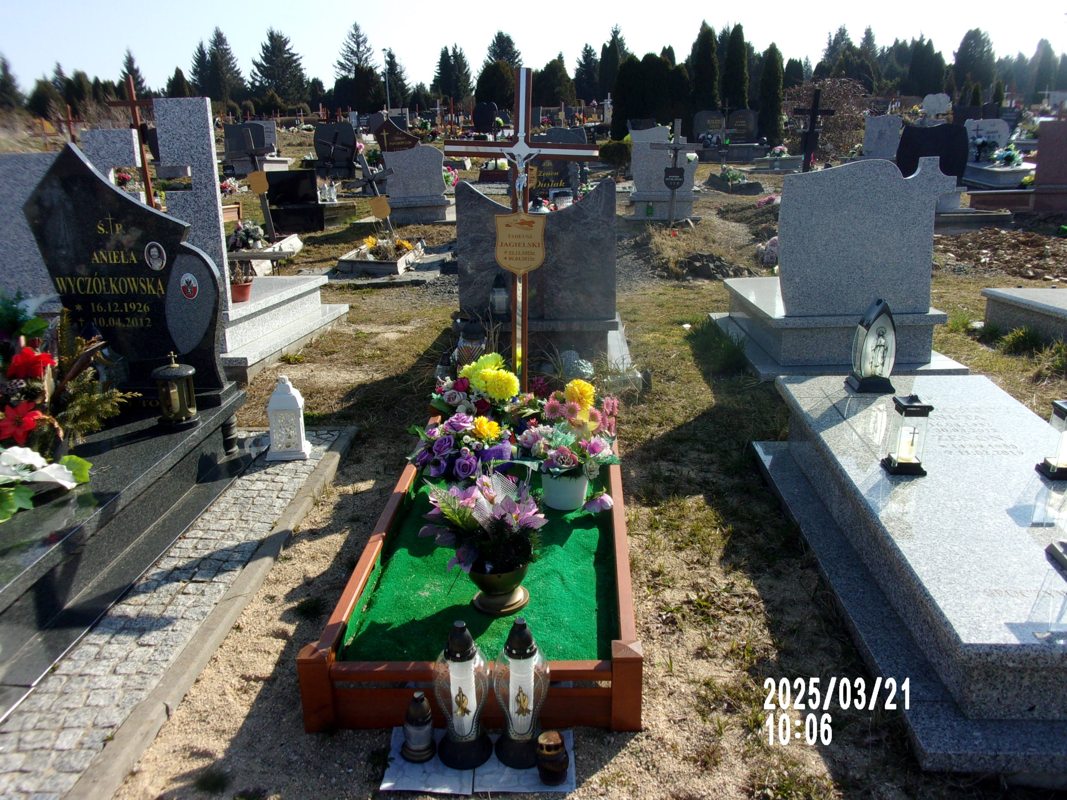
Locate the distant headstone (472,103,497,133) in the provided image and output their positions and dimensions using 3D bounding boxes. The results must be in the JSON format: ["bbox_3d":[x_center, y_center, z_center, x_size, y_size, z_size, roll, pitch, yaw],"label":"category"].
[{"bbox_3d":[-1.400,-8.173,25.000,0.720,0.900,0.120,0,16,5],"label":"distant headstone"}]

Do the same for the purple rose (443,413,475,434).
[{"bbox_3d":[-0.291,0.093,3.370,0.115,0.075,0.105,-3,16,-5],"label":"purple rose"}]

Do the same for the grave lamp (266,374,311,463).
[{"bbox_3d":[-1.118,0.069,3.928,0.178,0.368,0.168,-1,16,3],"label":"grave lamp"}]

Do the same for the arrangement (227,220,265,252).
[{"bbox_3d":[-2.903,-1.651,8.700,0.370,0.320,0.320,-1,16,3],"label":"arrangement"}]

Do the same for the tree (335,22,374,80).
[{"bbox_3d":[-13.956,-26.237,68.000,3.600,7.200,3.600,-1,16,3],"label":"tree"}]

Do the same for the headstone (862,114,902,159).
[{"bbox_3d":[6.984,-5.280,17.300,0.760,0.860,0.120,-1,16,3],"label":"headstone"}]

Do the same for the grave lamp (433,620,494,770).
[{"bbox_3d":[-0.180,0.717,2.142,0.140,0.375,0.140,0,19,3],"label":"grave lamp"}]

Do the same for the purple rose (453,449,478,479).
[{"bbox_3d":[-0.255,0.247,3.240,0.092,0.098,0.075,-3,16,-5],"label":"purple rose"}]

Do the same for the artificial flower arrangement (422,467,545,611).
[{"bbox_3d":[-0.133,0.423,2.605,0.365,0.400,0.330,-1,16,3],"label":"artificial flower arrangement"}]

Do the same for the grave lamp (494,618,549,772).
[{"bbox_3d":[-0.029,0.723,2.145,0.139,0.370,0.139,0,16,5],"label":"grave lamp"}]

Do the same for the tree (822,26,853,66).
[{"bbox_3d":[31.031,-33.388,87.904,3.600,8.793,3.600,0,19,3],"label":"tree"}]

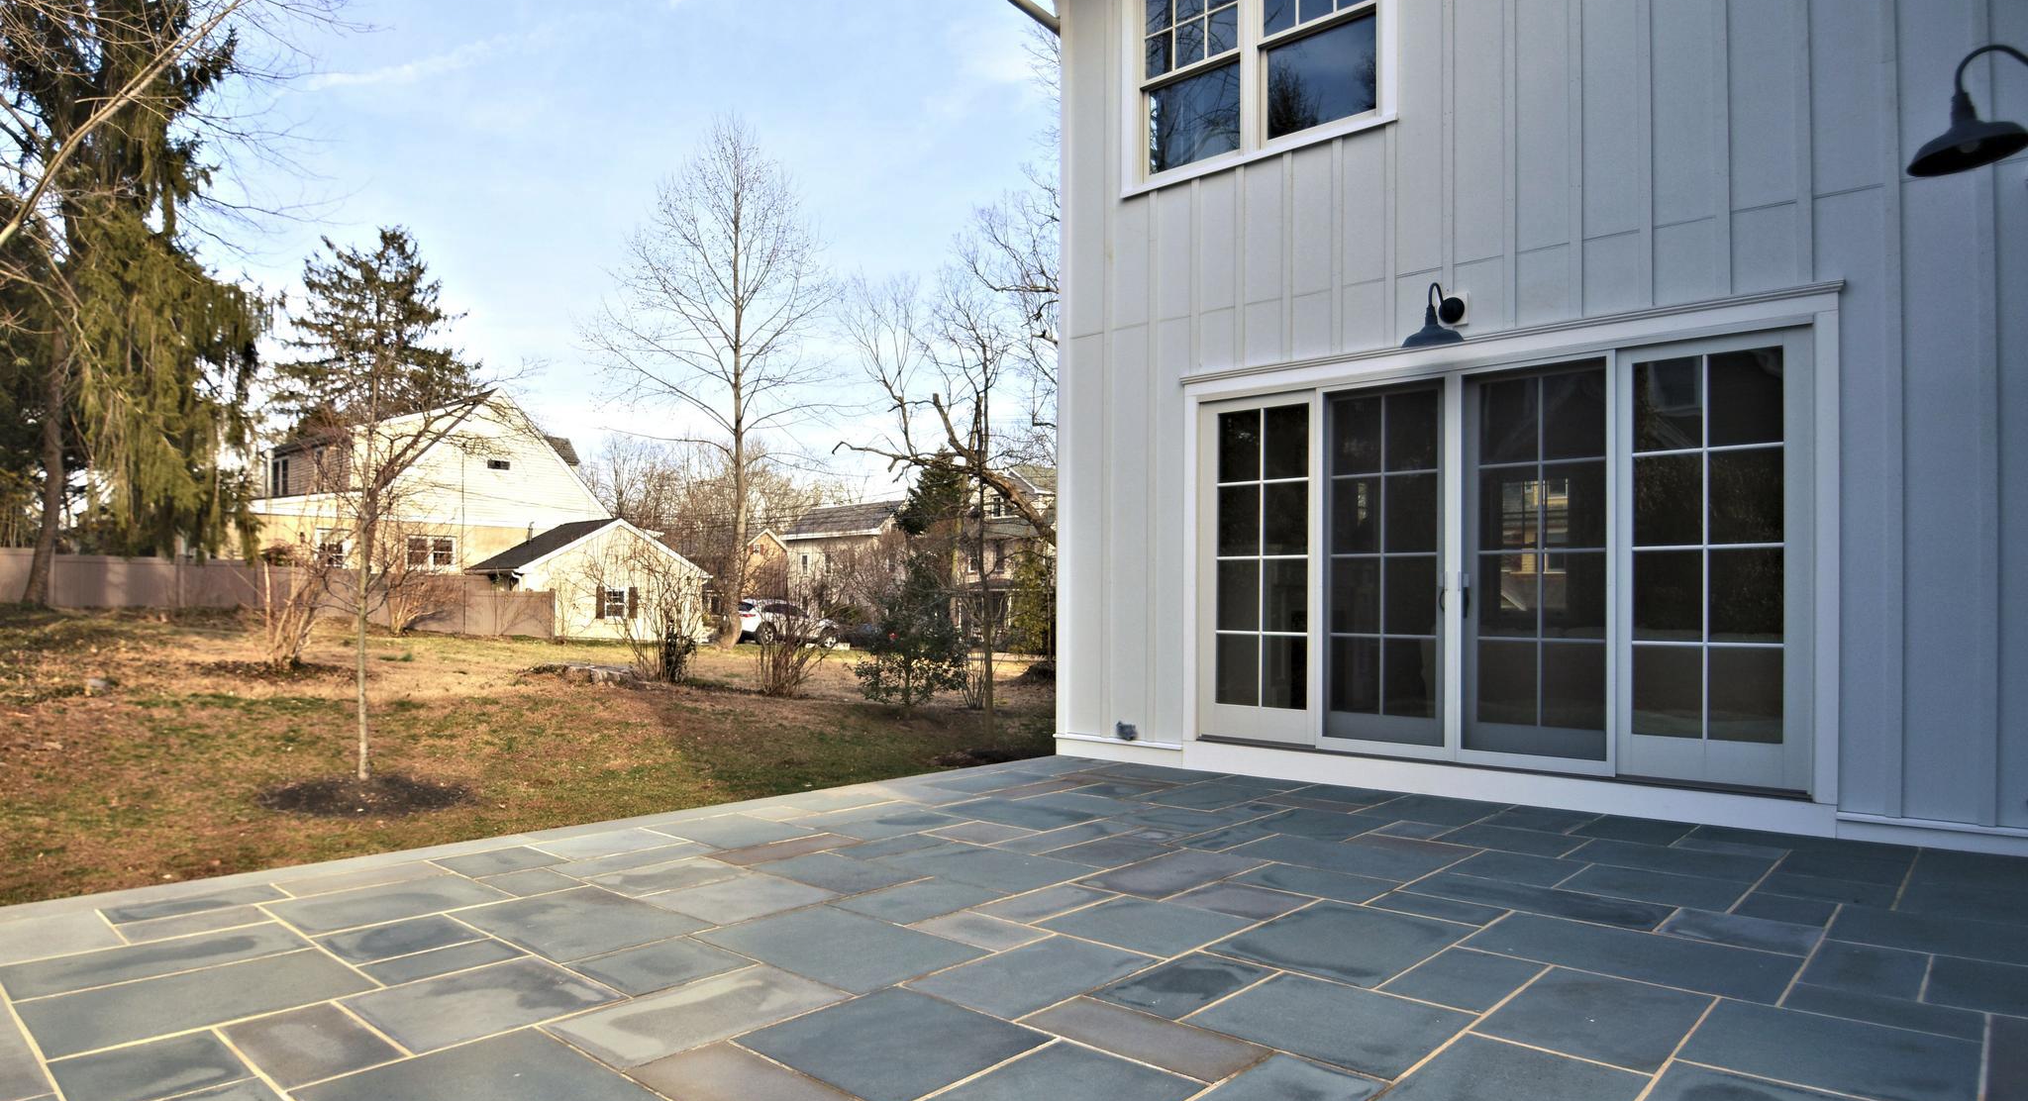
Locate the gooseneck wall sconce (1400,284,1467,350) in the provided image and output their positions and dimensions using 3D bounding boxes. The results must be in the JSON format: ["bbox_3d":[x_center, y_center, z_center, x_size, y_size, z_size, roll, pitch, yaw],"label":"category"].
[{"bbox_3d":[2.509,-1.397,6.360,0.360,0.380,0.520,-2,-4,38],"label":"gooseneck wall sconce"}]

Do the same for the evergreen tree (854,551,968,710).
[{"bbox_3d":[-1.270,0.998,13.100,1.400,1.950,1.350,0,-3,0],"label":"evergreen tree"}]

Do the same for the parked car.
[{"bbox_3d":[-7.966,2.552,37.500,4.600,1.680,1.850,3,-4,-42],"label":"parked car"}]

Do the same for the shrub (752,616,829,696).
[{"bbox_3d":[-3.277,1.544,15.700,1.150,1.200,1.100,0,-3,0],"label":"shrub"}]

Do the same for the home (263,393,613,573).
[{"bbox_3d":[-24.482,-2.363,45.000,10.000,8.400,13.000,-2,-4,45],"label":"home"}]

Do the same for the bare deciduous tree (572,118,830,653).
[{"bbox_3d":[-10.169,-5.593,35.500,8.400,17.400,8.000,0,-3,0],"label":"bare deciduous tree"}]

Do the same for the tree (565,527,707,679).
[{"bbox_3d":[-6.258,0.935,17.800,2.450,2.550,2.200,0,-3,0],"label":"tree"}]

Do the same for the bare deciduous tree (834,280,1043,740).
[{"bbox_3d":[-0.709,-0.434,10.300,1.950,4.500,1.800,0,-3,0],"label":"bare deciduous tree"}]

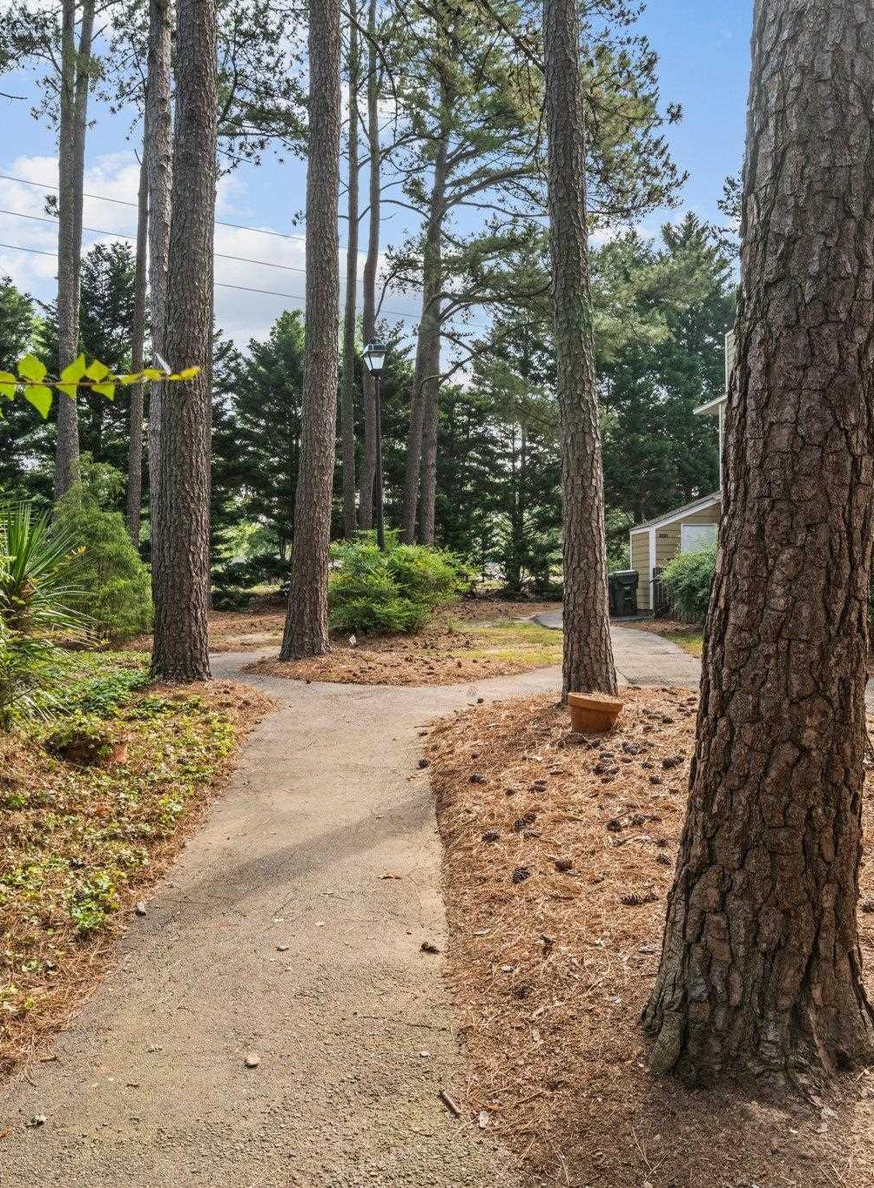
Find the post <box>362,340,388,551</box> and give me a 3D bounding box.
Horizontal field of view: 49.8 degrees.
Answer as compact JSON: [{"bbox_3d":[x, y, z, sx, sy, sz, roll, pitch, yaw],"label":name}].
[{"bbox_3d":[-0.983,-1.848,16.000,0.410,4.929,0.410,0,0,0],"label":"post"}]

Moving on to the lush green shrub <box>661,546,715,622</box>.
[{"bbox_3d":[5.650,-0.225,20.800,1.600,1.706,1.500,0,0,0],"label":"lush green shrub"}]

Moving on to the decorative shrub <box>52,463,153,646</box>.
[{"bbox_3d":[-5.026,-0.617,14.000,1.900,2.664,1.800,0,0,0],"label":"decorative shrub"}]

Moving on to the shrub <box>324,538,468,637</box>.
[{"bbox_3d":[-0.841,-0.143,16.000,2.750,1.610,2.400,0,0,0],"label":"shrub"}]

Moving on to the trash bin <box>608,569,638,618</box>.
[{"bbox_3d":[4.513,-0.004,22.500,0.650,1.125,0.780,0,0,0],"label":"trash bin"}]

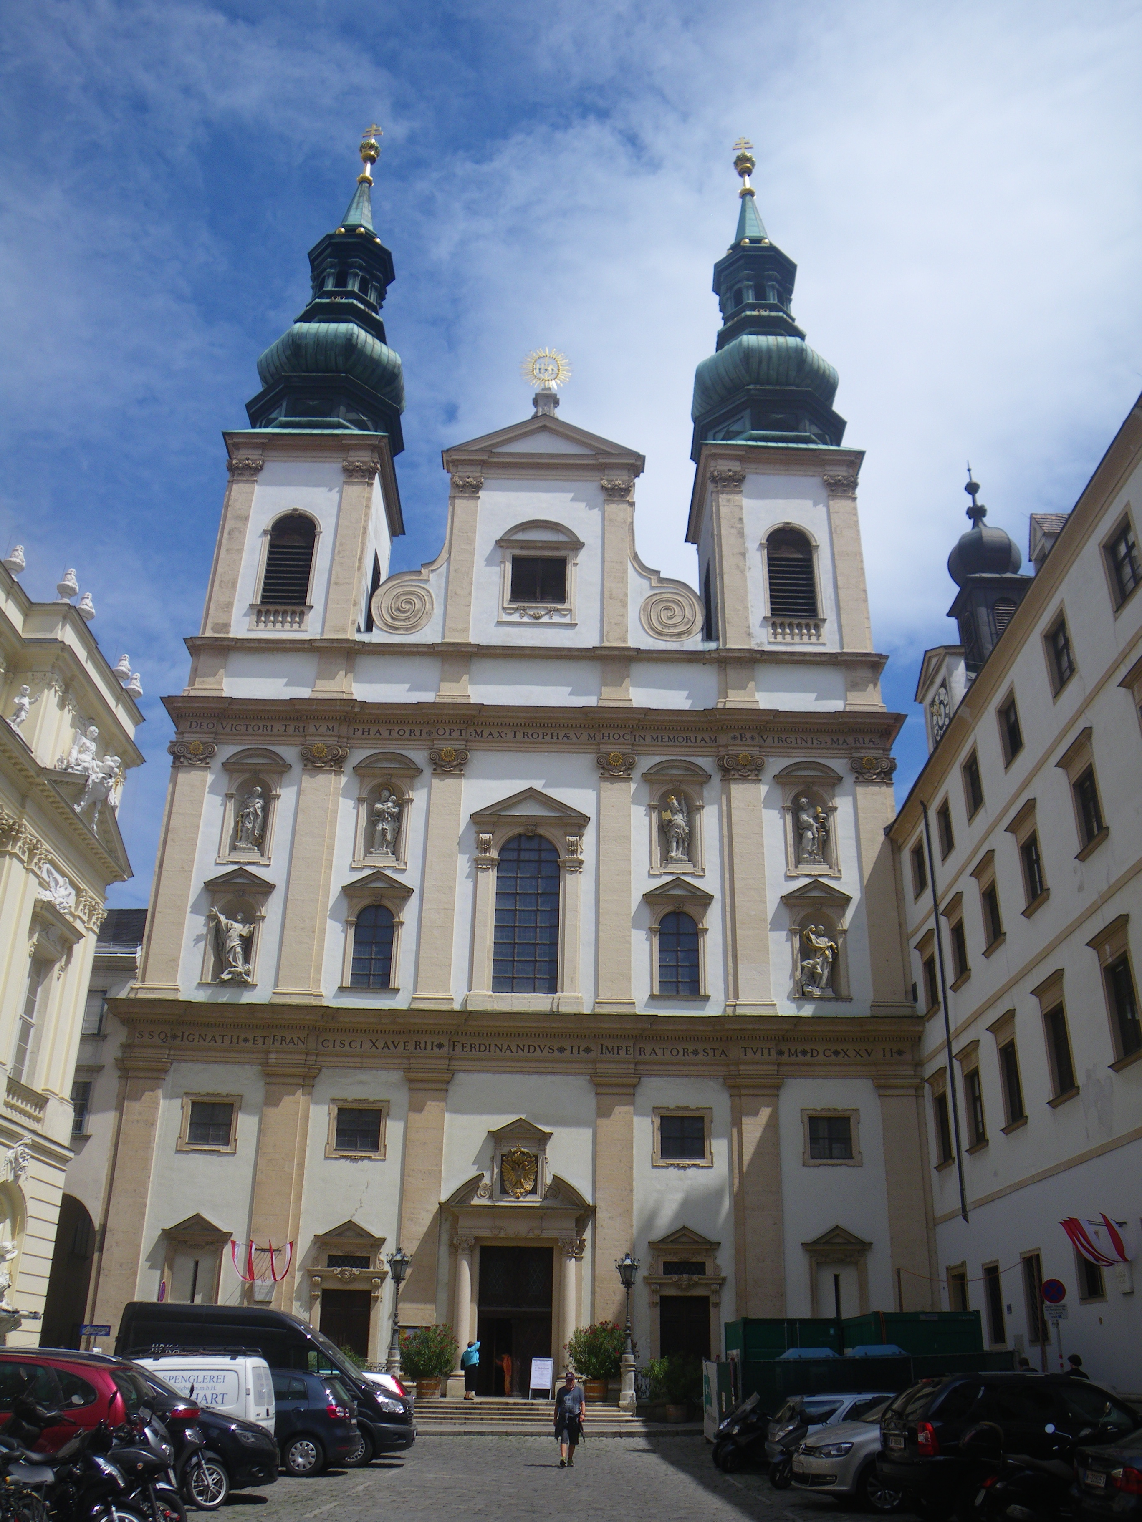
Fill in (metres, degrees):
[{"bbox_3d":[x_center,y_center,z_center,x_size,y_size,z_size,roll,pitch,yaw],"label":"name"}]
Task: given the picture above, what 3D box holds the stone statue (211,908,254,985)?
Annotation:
[{"bbox_3d":[-11.999,6.547,43.593,1.600,2.850,0.950,1,-26,0],"label":"stone statue"}]

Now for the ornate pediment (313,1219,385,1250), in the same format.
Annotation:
[{"bbox_3d":[-7.296,15.699,40.836,2.289,0.838,0.550,1,-26,-1],"label":"ornate pediment"}]

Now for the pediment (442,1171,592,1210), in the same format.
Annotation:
[{"bbox_3d":[-1.738,13.792,39.557,4.750,1.300,1.000,1,-26,0],"label":"pediment"}]

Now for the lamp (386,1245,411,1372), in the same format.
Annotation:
[{"bbox_3d":[-5.154,16.509,36.360,0.700,4.050,0.700,1,-26,0],"label":"lamp"}]

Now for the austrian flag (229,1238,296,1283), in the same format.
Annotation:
[{"bbox_3d":[-9.671,15.652,38.587,2.050,1.320,0.700,1,-26,0],"label":"austrian flag"}]

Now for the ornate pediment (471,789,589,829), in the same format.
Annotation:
[{"bbox_3d":[-1.610,1.950,48.936,4.670,1.624,0.600,1,-26,0],"label":"ornate pediment"}]

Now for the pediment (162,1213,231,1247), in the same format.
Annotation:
[{"bbox_3d":[-12.132,15.342,40.242,2.282,0.993,0.500,1,-24,-1],"label":"pediment"}]

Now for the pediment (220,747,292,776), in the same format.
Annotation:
[{"bbox_3d":[-12.261,0.003,48.402,2.606,0.852,0.600,1,-26,-1],"label":"pediment"}]

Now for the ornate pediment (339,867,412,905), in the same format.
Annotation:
[{"bbox_3d":[-7.449,4.860,47.457,2.751,1.345,0.450,1,-26,0],"label":"ornate pediment"}]

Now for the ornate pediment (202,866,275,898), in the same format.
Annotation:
[{"bbox_3d":[-12.714,4.678,47.445,2.745,1.054,0.450,1,-26,0],"label":"ornate pediment"}]

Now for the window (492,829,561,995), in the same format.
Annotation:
[{"bbox_3d":[-1.596,5.574,45.497,2.290,6.103,0.250,1,-24,-1],"label":"window"}]

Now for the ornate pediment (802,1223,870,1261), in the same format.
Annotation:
[{"bbox_3d":[8.850,16.077,41.052,2.276,1.063,0.550,1,-26,-1],"label":"ornate pediment"}]

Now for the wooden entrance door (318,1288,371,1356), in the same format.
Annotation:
[{"bbox_3d":[-7.316,18.596,39.511,1.585,3.002,0.200,1,-24,-1],"label":"wooden entrance door"}]

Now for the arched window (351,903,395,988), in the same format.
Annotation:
[{"bbox_3d":[-7.266,6.865,45.571,1.424,3.190,0.350,1,-26,-1],"label":"arched window"}]

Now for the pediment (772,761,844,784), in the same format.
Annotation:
[{"bbox_3d":[9.593,0.510,49.956,2.820,0.918,0.450,1,-26,0],"label":"pediment"}]

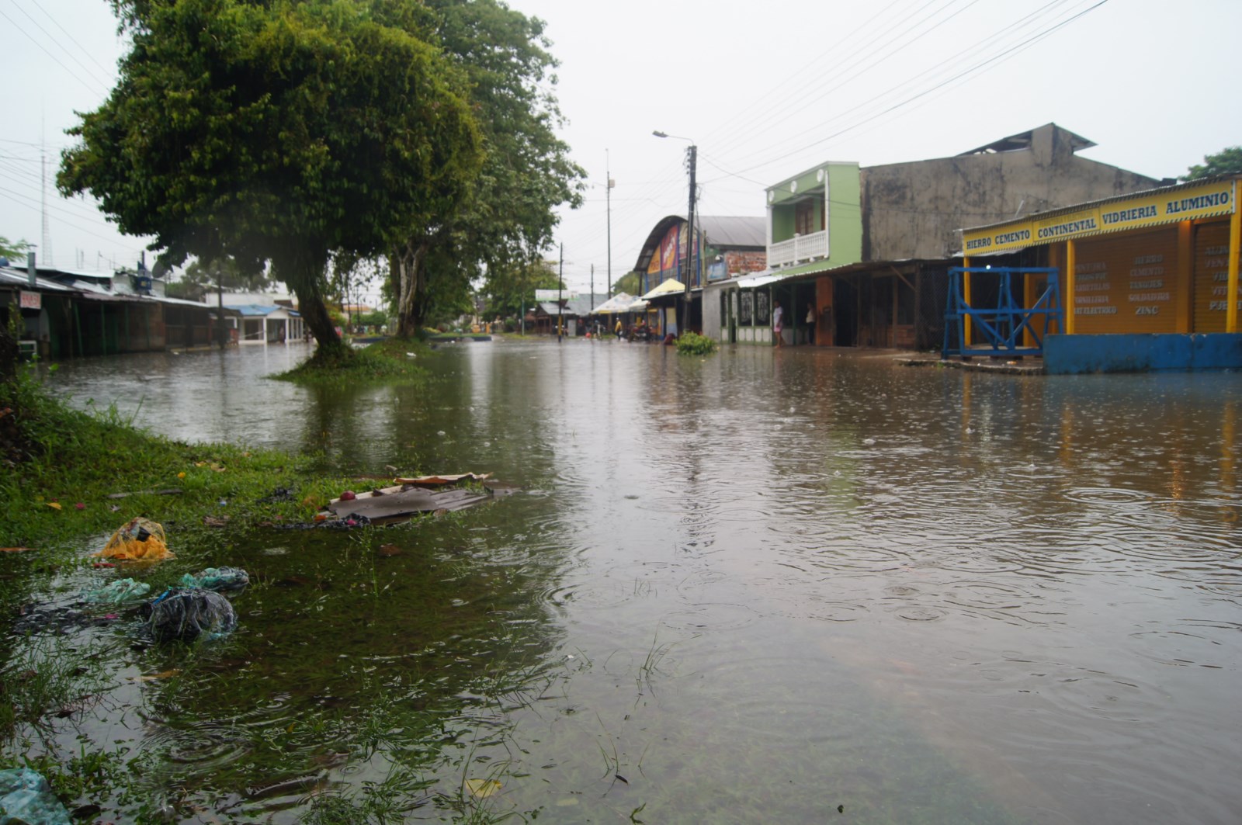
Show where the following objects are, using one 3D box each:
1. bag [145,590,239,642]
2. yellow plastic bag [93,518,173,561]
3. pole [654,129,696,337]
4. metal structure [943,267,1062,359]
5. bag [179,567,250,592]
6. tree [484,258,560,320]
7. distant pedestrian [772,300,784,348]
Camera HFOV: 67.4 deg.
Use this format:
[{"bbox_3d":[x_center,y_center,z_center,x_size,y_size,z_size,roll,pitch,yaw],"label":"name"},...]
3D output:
[{"bbox_3d":[-0.890,0.404,1.917,0.172,0.085,0.150,-3,5,-25],"label":"bag"},{"bbox_3d":[-1.362,0.345,2.595,0.205,0.100,0.180,-3,6,-28],"label":"yellow plastic bag"},{"bbox_3d":[1.669,-5.432,29.703,1.350,6.950,0.330,-2,5,-11],"label":"pole"},{"bbox_3d":[6.293,-1.635,15.336,1.770,1.490,0.680,-1,5,-6],"label":"metal structure"},{"bbox_3d":[-0.993,0.395,2.265,0.172,0.045,0.120,-3,5,-24],"label":"bag"},{"bbox_3d":[-10.440,-12.251,99.646,8.200,8.300,7.800,-1,5,0],"label":"tree"},{"bbox_3d":[5.260,-2.944,31.133,0.360,1.580,0.420,-3,5,-20],"label":"distant pedestrian"}]

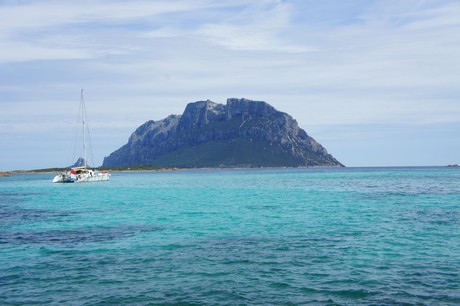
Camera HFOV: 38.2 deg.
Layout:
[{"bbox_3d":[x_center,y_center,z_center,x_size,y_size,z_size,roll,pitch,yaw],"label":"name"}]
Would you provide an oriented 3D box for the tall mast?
[{"bbox_3d":[-29.587,-4.880,135.000,0.250,16.300,0.280,-2,0,20],"label":"tall mast"}]

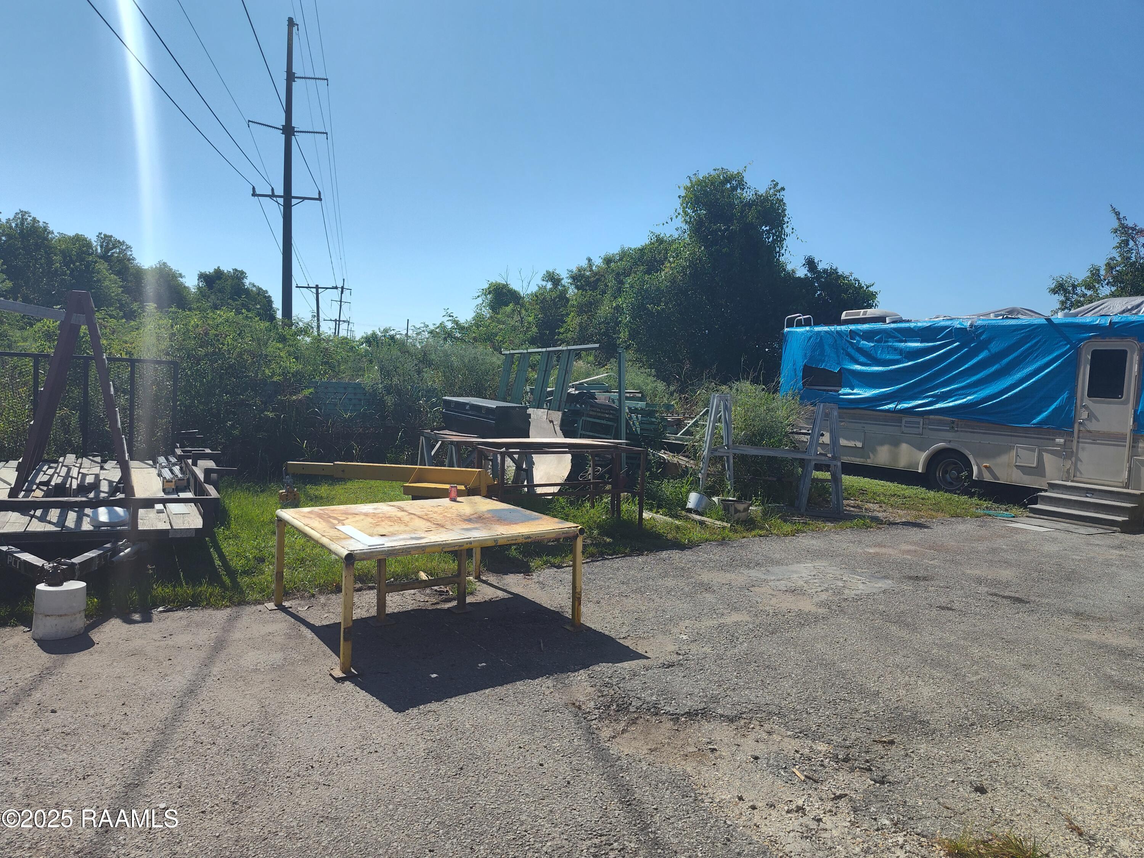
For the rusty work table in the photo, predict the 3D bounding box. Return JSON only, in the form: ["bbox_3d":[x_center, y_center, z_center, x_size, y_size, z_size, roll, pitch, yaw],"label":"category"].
[{"bbox_3d":[-1.024,0.971,5.340,1.700,0.690,1.500,-1,5,-36],"label":"rusty work table"}]

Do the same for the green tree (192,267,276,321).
[{"bbox_3d":[-18.691,-5.346,42.000,4.900,7.200,4.700,0,4,-24],"label":"green tree"}]

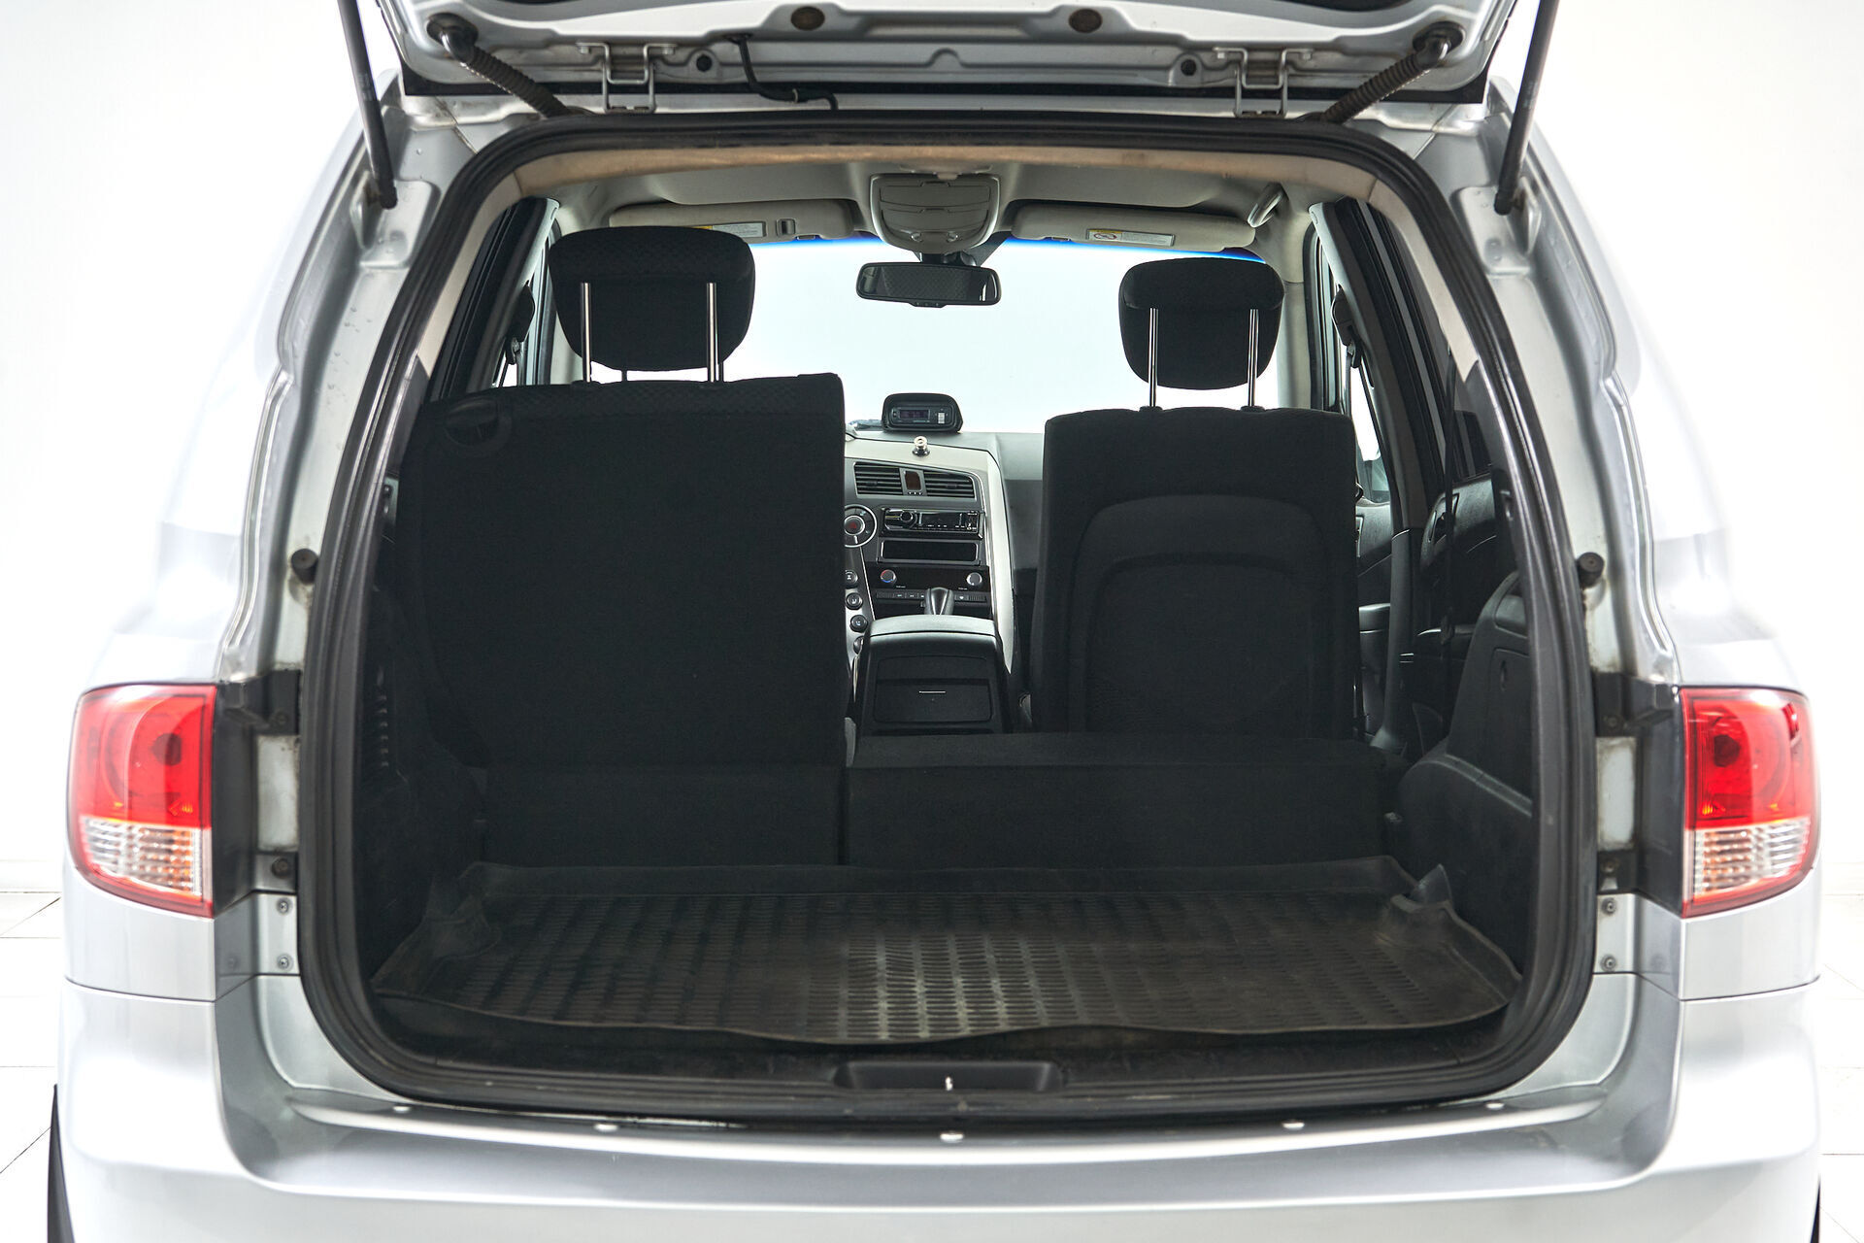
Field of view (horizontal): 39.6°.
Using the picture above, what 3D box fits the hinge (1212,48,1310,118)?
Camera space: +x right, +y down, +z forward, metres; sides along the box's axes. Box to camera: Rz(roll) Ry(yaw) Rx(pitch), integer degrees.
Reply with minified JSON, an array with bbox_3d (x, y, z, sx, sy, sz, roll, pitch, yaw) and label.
[{"bbox_3d":[0.302,-0.493,2.370,0.086,0.066,0.070,0,6,-1],"label":"hinge"}]

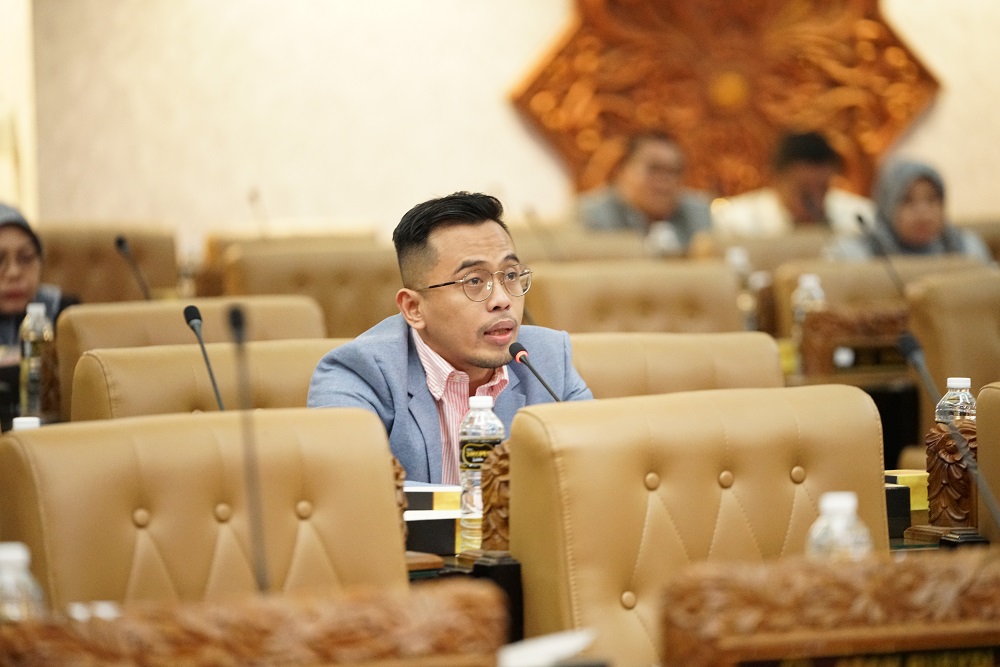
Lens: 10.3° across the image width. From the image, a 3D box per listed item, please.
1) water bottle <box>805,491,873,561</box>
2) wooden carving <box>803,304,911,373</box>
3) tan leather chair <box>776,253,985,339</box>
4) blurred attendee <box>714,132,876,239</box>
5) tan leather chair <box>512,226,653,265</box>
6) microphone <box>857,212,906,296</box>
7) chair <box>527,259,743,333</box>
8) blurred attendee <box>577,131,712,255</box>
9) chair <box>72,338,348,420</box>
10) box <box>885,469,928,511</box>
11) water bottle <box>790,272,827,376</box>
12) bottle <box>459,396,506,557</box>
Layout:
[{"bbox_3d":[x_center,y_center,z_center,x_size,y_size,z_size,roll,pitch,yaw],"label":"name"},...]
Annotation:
[{"bbox_3d":[0.355,0.277,5.805,0.063,0.220,0.063,-2,3,-30],"label":"water bottle"},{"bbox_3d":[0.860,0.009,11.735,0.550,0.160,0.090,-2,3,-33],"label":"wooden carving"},{"bbox_3d":[0.939,0.359,12.277,0.580,1.050,0.640,-2,3,-29],"label":"tan leather chair"},{"bbox_3d":[0.969,0.009,16.373,0.540,1.190,0.750,-2,3,-30],"label":"blurred attendee"},{"bbox_3d":[0.273,0.217,14.410,0.580,0.970,0.620,-2,3,-33],"label":"tan leather chair"},{"bbox_3d":[0.836,-0.081,11.800,0.090,0.350,0.240,-2,3,-30],"label":"microphone"},{"bbox_3d":[0.387,0.376,11.674,0.580,1.050,0.640,-2,3,-27],"label":"chair"},{"bbox_3d":[0.507,0.022,16.070,0.520,1.200,0.750,-1,3,-28],"label":"blurred attendee"},{"bbox_3d":[-0.296,0.544,8.477,0.580,1.050,0.640,-2,3,-29],"label":"chair"},{"bbox_3d":[0.596,0.235,8.339,0.090,0.055,0.110,-3,3,-35],"label":"box"},{"bbox_3d":[0.649,-0.020,11.650,0.064,0.214,0.064,-2,3,-33],"label":"water bottle"},{"bbox_3d":[-0.025,0.191,7.450,0.064,0.214,0.064,0,3,0],"label":"bottle"}]

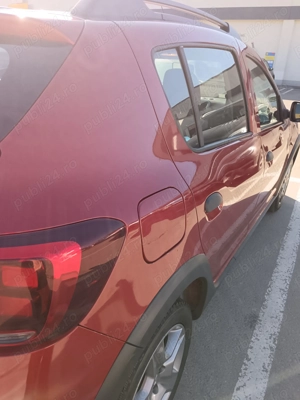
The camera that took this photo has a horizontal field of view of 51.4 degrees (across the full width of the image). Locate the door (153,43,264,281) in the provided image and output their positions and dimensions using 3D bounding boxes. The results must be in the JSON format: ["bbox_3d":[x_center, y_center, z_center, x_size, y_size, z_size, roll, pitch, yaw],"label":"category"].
[{"bbox_3d":[0.323,-0.102,1.421,0.220,1.060,1.030,16,27,28],"label":"door"}]

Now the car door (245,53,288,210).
[{"bbox_3d":[0.831,-0.415,2.186,0.220,1.050,0.990,16,27,28],"label":"car door"}]

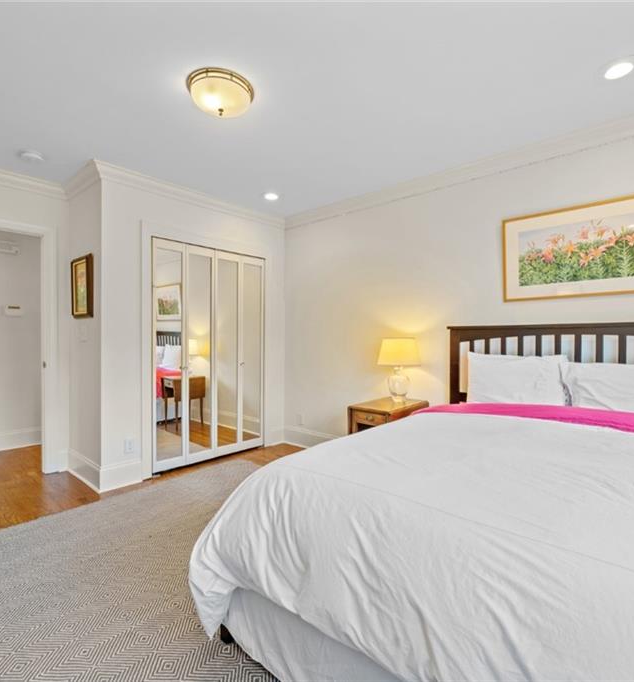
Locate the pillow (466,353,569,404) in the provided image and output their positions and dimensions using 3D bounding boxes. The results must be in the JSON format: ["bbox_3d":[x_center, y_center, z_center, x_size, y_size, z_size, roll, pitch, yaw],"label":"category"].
[{"bbox_3d":[1.312,0.305,2.658,0.610,0.420,0.160,0,-14,42],"label":"pillow"}]

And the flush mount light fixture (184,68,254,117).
[{"bbox_3d":[-0.494,-1.231,2.048,0.340,0.138,0.340,0,0,0],"label":"flush mount light fixture"}]

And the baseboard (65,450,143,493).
[{"bbox_3d":[-1.796,1.041,3.355,0.760,0.194,0.325,0,0,42],"label":"baseboard"}]

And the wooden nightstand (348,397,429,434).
[{"bbox_3d":[0.574,0.808,3.026,0.390,0.655,0.600,0,0,42],"label":"wooden nightstand"}]

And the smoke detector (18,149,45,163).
[{"bbox_3d":[-1.979,-1.280,2.762,0.148,0.040,0.148,0,0,42],"label":"smoke detector"}]

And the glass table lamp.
[{"bbox_3d":[0.638,0.228,3.074,0.320,0.505,0.320,0,0,0],"label":"glass table lamp"}]

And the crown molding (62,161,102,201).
[{"bbox_3d":[-1.897,-1.259,3.180,0.860,0.087,0.090,0,0,42],"label":"crown molding"}]

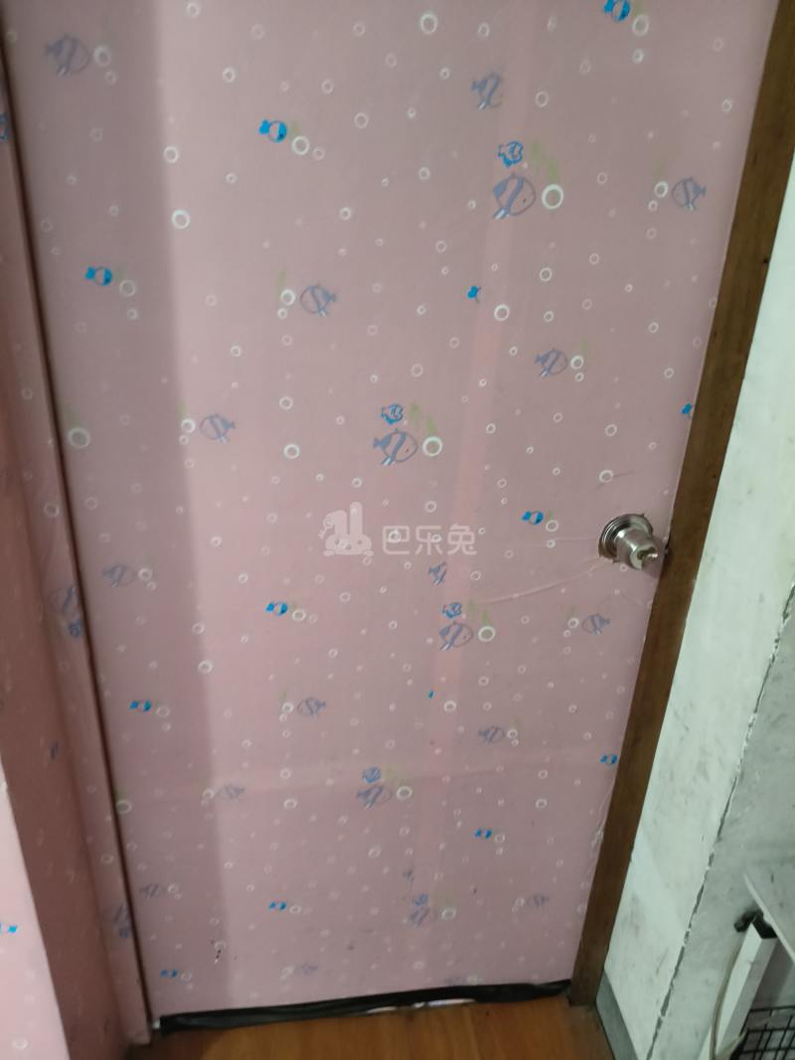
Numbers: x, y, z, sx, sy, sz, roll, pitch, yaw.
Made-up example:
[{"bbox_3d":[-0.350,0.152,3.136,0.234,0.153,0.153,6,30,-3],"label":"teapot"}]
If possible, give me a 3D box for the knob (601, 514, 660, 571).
[{"bbox_3d":[0.300,0.025,1.010,0.069,0.069,0.057,-1,26,-7],"label":"knob"}]

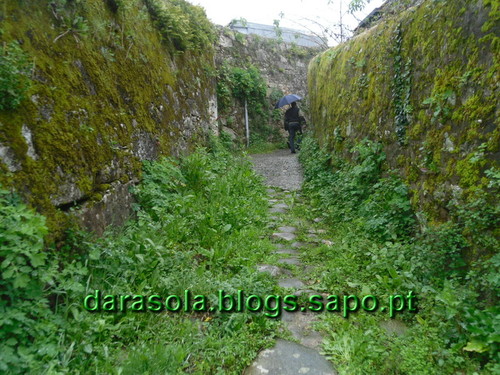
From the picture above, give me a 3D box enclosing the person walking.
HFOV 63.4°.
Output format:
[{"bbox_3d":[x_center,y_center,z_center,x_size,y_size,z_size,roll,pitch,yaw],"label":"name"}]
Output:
[{"bbox_3d":[1.440,-1.950,13.300,0.580,1.700,0.480,1,8,9],"label":"person walking"}]

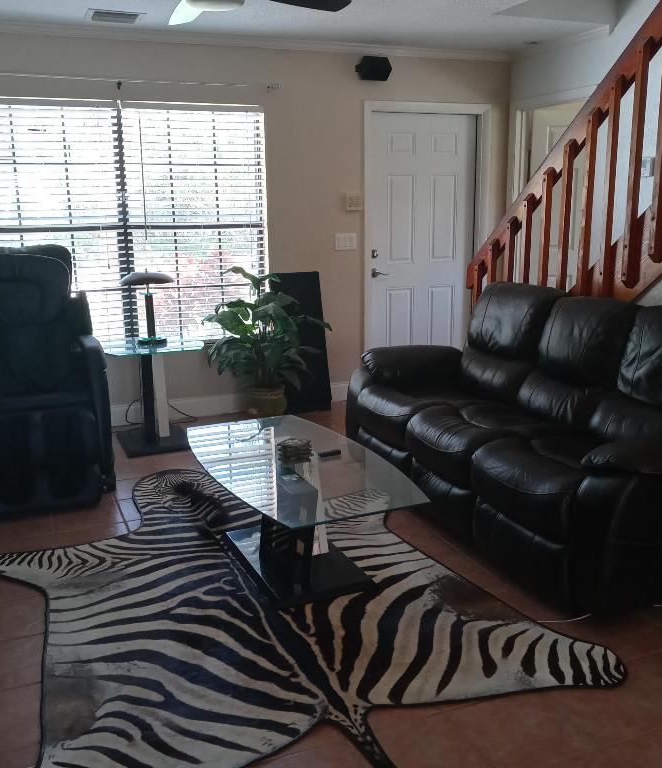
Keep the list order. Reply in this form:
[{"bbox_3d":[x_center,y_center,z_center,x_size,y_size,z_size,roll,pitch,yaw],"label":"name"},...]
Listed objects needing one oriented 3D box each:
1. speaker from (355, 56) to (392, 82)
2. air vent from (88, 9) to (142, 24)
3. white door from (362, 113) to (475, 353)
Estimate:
[{"bbox_3d":[0.294,-2.076,5.444,0.200,0.150,0.160,-6,13,-21],"label":"speaker"},{"bbox_3d":[-1.226,-2.083,4.692,0.320,0.025,0.280,-6,13,-21],"label":"air vent"},{"bbox_3d":[0.678,-0.940,6.103,0.900,2.030,0.060,-6,13,-21],"label":"white door"}]

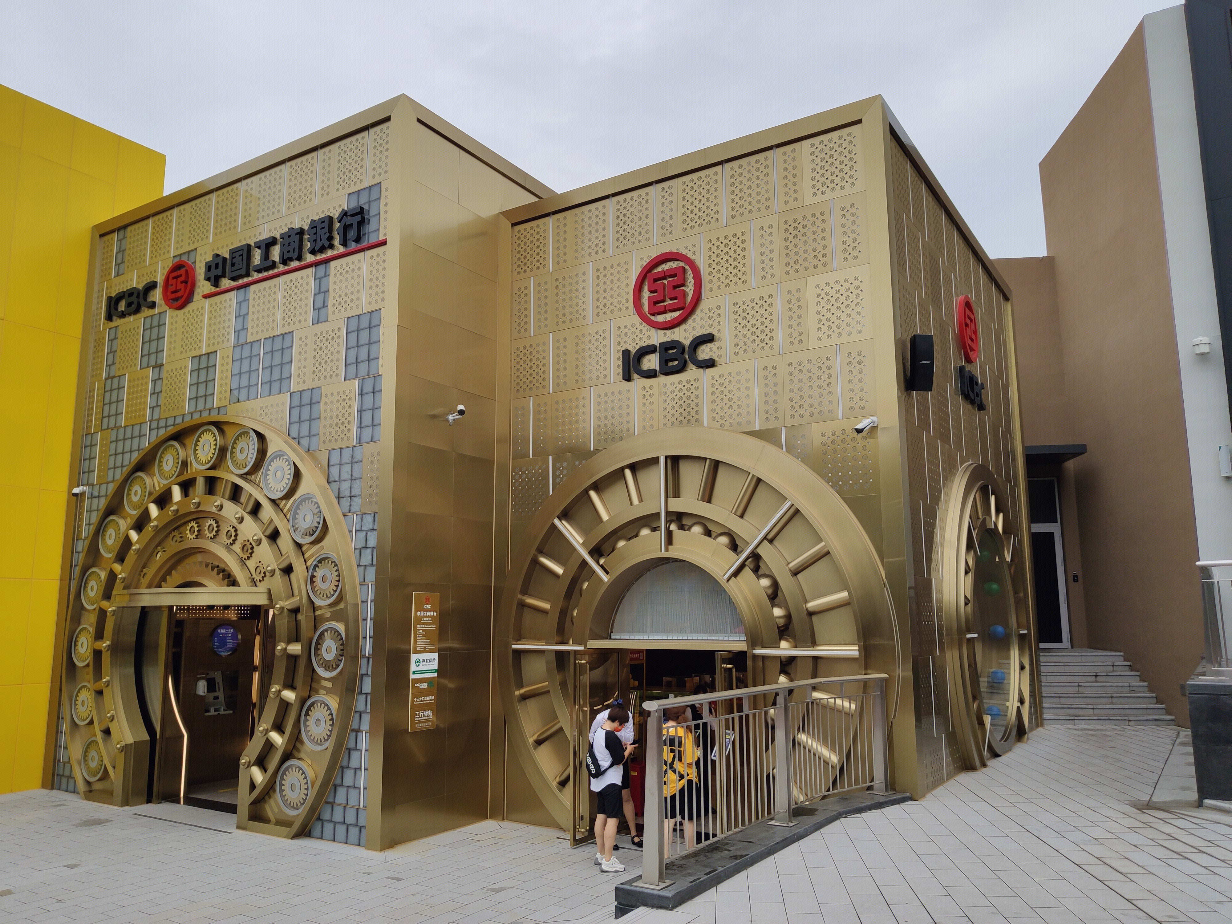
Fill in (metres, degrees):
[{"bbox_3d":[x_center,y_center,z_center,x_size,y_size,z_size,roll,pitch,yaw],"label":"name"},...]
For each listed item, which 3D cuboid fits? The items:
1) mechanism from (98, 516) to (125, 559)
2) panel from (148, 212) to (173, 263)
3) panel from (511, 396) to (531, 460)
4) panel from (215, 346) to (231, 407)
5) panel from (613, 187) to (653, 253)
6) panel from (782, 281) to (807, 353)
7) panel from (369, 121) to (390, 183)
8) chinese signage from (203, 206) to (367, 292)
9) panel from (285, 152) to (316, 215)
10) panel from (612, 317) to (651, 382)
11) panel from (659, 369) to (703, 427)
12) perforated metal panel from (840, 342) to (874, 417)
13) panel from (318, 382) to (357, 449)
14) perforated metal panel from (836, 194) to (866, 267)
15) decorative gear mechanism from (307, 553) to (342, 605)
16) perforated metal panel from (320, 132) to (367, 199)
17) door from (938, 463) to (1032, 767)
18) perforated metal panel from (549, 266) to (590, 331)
[{"bbox_3d":[-7.376,1.100,13.607,0.623,0.623,0.103,-6,-10,33],"label":"mechanism"},{"bbox_3d":[-6.788,-3.369,13.849,0.602,0.794,0.050,-6,-11,32],"label":"panel"},{"bbox_3d":[-1.201,-0.443,11.891,0.296,0.786,0.050,-6,-11,32],"label":"panel"},{"bbox_3d":[-5.293,-1.153,12.563,0.291,0.792,0.050,-6,-10,33],"label":"panel"},{"bbox_3d":[0.213,-3.100,11.867,0.609,0.809,0.040,-6,-11,33],"label":"panel"},{"bbox_3d":[1.941,-1.577,9.996,0.308,0.800,0.040,-6,-11,33],"label":"panel"},{"bbox_3d":[-2.894,-3.796,11.372,0.374,0.794,0.050,-6,-11,32],"label":"panel"},{"bbox_3d":[-4.374,-2.763,12.070,3.218,0.467,0.090,-6,-10,33],"label":"chinese signage"},{"bbox_3d":[-4.119,-3.662,12.152,0.608,0.794,0.050,-6,-11,32],"label":"panel"},{"bbox_3d":[0.209,-1.374,10.991,0.588,0.792,0.060,-6,-11,32],"label":"panel"},{"bbox_3d":[0.757,-0.653,10.637,0.619,0.784,0.040,-6,-11,33],"label":"panel"},{"bbox_3d":[2.605,-0.890,9.934,0.364,0.836,0.040,-6,-11,33],"label":"perforated metal panel"},{"bbox_3d":[-3.472,-0.577,11.530,0.650,0.818,0.040,-6,-11,33],"label":"panel"},{"bbox_3d":[2.597,-2.545,10.204,0.364,0.836,0.040,-6,-11,33],"label":"perforated metal panel"},{"bbox_3d":[-3.270,1.342,10.546,0.578,0.578,0.112,-6,-11,32],"label":"decorative gear mechanism"},{"bbox_3d":[-3.412,-3.667,11.534,0.891,0.727,0.060,-6,-11,32],"label":"perforated metal panel"},{"bbox_3d":[4.850,1.831,11.954,0.277,3.727,4.455,-6,-11,32],"label":"door"},{"bbox_3d":[-0.561,-2.088,11.738,0.593,0.786,0.050,-6,-11,32],"label":"perforated metal panel"}]

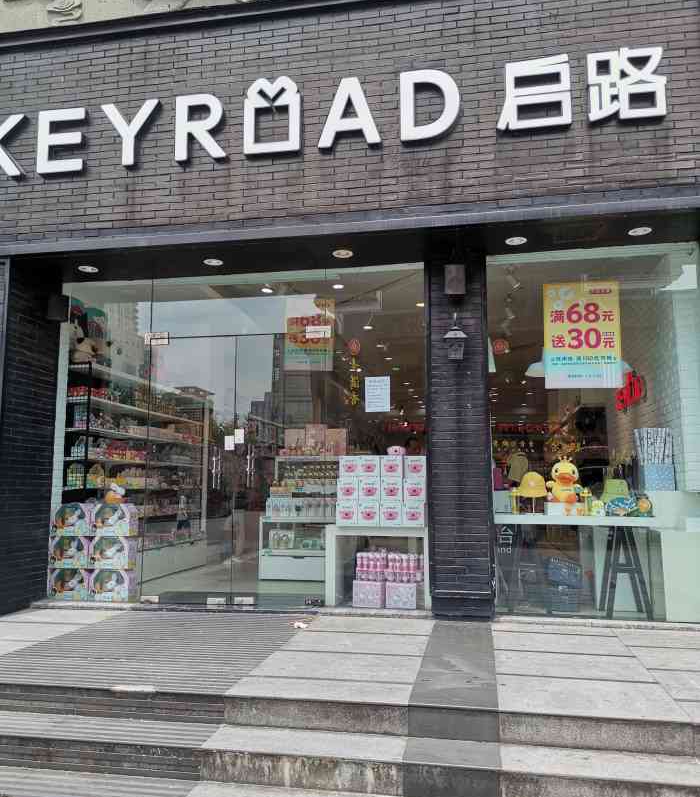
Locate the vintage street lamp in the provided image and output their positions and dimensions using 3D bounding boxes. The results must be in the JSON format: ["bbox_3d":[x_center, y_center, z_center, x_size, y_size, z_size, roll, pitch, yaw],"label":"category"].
[{"bbox_3d":[0.844,-0.493,5.559,0.178,0.370,0.200,-1,-7,10],"label":"vintage street lamp"}]

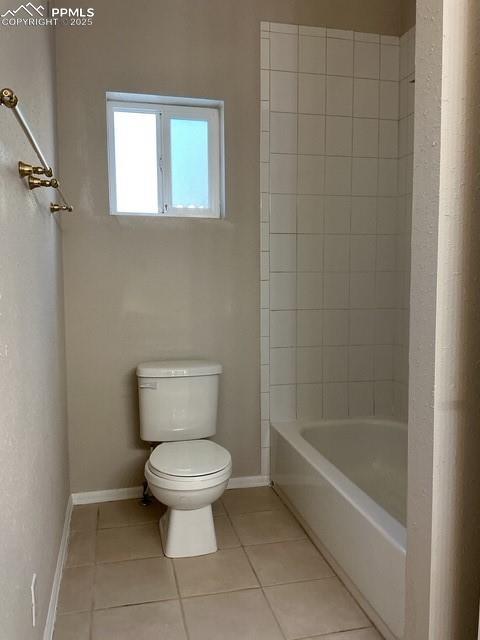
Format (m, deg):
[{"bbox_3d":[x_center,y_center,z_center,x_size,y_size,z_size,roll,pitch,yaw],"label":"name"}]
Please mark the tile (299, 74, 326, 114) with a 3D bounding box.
[{"bbox_3d":[0.383,-1.194,2.842,0.152,0.203,0.010,-1,5,-12],"label":"tile"}]

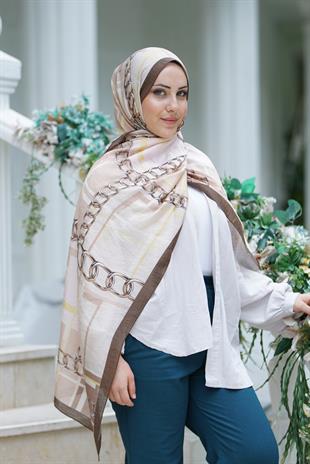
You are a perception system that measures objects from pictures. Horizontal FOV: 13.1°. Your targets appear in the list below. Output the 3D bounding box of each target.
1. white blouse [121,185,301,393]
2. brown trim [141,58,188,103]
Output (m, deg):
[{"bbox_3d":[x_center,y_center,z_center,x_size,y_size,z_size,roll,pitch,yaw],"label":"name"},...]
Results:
[{"bbox_3d":[0.124,0.104,3.300,0.460,0.550,0.300,0,0,-23],"label":"white blouse"},{"bbox_3d":[0.023,-0.368,3.270,0.125,0.118,0.080,0,0,-25],"label":"brown trim"}]

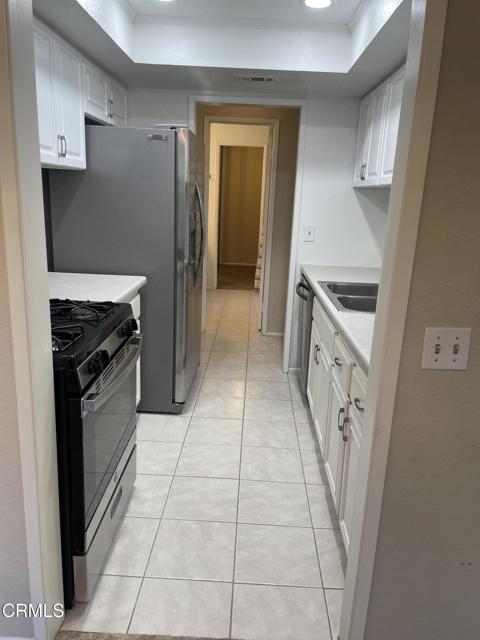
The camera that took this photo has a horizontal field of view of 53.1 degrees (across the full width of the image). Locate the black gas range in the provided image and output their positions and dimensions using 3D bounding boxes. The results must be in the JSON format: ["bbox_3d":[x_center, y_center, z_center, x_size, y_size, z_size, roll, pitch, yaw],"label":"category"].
[{"bbox_3d":[-0.816,0.455,1.948,0.707,0.940,0.765,3,15,1],"label":"black gas range"}]

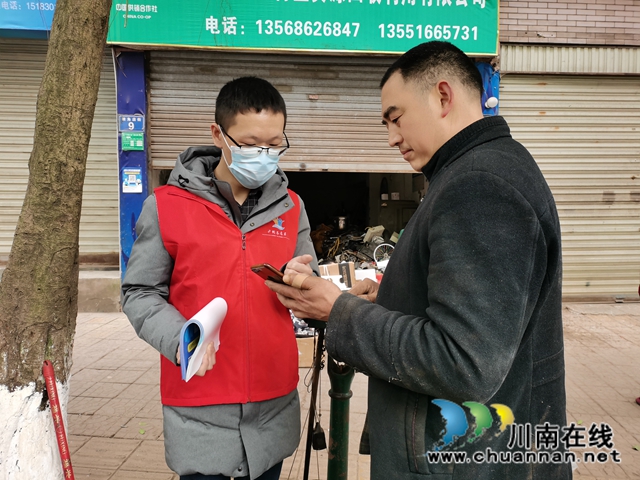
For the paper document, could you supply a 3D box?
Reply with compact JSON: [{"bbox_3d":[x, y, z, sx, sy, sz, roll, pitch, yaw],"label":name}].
[{"bbox_3d":[-0.276,0.236,1.190,0.056,0.142,0.200,7,9,5],"label":"paper document"}]

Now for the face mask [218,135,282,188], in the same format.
[{"bbox_3d":[-0.176,-0.206,1.285,0.140,0.115,0.100,-3,26,-34],"label":"face mask"}]

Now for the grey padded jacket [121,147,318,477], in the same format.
[{"bbox_3d":[-0.266,0.178,1.360,0.530,0.860,0.390,-2,6,-23],"label":"grey padded jacket"}]

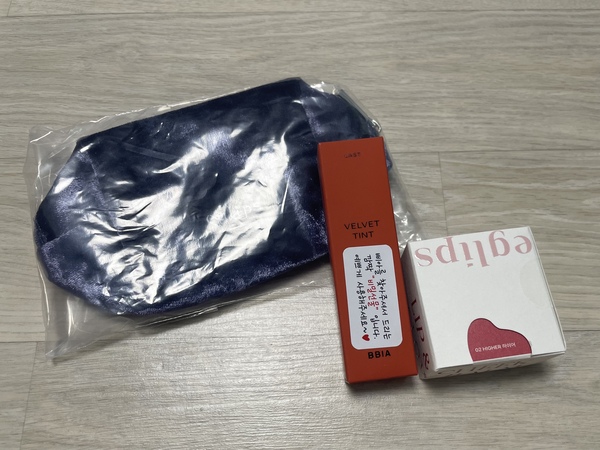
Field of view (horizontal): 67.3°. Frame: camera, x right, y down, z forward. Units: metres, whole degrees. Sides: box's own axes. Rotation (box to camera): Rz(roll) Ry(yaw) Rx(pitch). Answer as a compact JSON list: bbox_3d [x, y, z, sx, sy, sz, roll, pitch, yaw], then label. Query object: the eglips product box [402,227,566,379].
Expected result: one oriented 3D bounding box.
[{"bbox_3d":[0.068,0.030,0.175,0.048,0.017,0.049,-7,72,-3],"label":"eglips product box"}]

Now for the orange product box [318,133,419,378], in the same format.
[{"bbox_3d":[0.024,0.012,0.170,0.024,0.022,0.084,-7,83,0],"label":"orange product box"}]

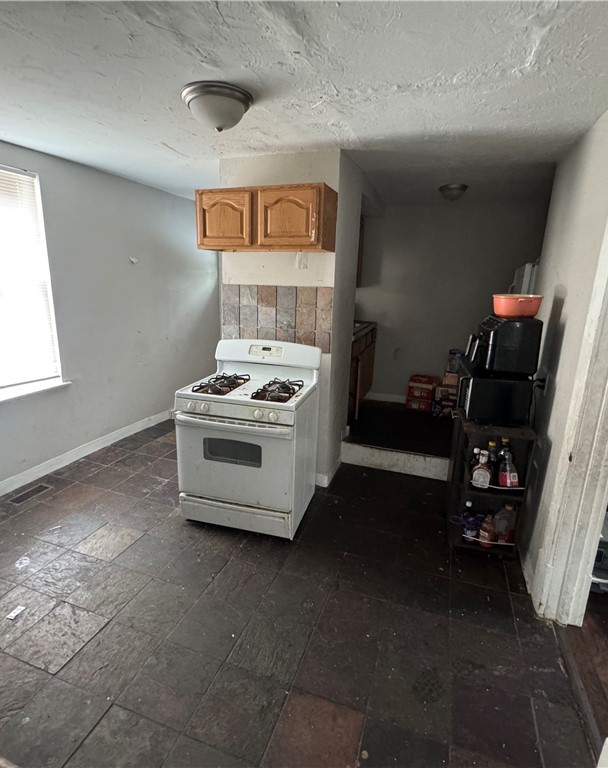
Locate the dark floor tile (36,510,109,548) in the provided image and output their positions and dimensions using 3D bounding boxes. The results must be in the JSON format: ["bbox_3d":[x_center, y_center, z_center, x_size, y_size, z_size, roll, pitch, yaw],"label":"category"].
[{"bbox_3d":[-1.494,0.942,2.658,0.302,0.010,0.302,7,16,18],"label":"dark floor tile"}]

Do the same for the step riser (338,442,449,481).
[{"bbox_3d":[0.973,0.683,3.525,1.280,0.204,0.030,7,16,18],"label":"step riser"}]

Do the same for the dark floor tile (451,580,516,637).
[{"bbox_3d":[0.925,1.156,2.154,0.303,0.010,0.303,7,15,18],"label":"dark floor tile"}]

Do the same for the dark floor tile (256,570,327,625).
[{"bbox_3d":[-0.044,1.112,2.152,0.300,0.013,0.300,6,15,18],"label":"dark floor tile"}]

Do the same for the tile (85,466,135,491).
[{"bbox_3d":[-1.577,0.763,3.318,0.302,0.010,0.302,7,16,18],"label":"tile"}]

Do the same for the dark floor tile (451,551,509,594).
[{"bbox_3d":[1.033,1.085,2.442,0.302,0.010,0.302,7,16,18],"label":"dark floor tile"}]

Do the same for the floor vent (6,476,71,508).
[{"bbox_3d":[-2.018,0.813,3.056,0.137,0.012,0.285,7,16,18],"label":"floor vent"}]

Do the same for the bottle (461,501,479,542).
[{"bbox_3d":[1.037,0.851,2.583,0.090,0.265,0.085,8,16,24],"label":"bottle"}]

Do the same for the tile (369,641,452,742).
[{"bbox_3d":[0.438,1.242,1.690,0.300,0.013,0.300,6,15,18],"label":"tile"}]

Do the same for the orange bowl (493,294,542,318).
[{"bbox_3d":[1.243,-0.453,2.428,0.262,0.125,0.260,7,15,18],"label":"orange bowl"}]

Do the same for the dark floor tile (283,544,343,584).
[{"bbox_3d":[0.056,1.044,2.429,0.300,0.013,0.300,6,15,18],"label":"dark floor tile"}]

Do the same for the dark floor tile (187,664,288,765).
[{"bbox_3d":[-0.246,1.259,1.601,0.303,0.010,0.303,7,15,18],"label":"dark floor tile"}]

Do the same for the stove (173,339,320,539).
[{"bbox_3d":[-0.353,0.343,2.769,0.760,1.175,0.660,6,15,14],"label":"stove"}]

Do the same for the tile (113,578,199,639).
[{"bbox_3d":[-0.724,1.114,2.068,0.300,0.013,0.300,6,15,18],"label":"tile"}]

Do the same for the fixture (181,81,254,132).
[{"bbox_3d":[-0.411,-1.288,1.986,0.336,0.150,0.336,2,14,0],"label":"fixture"}]

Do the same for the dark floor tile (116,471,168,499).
[{"bbox_3d":[-1.266,0.781,3.175,0.300,0.012,0.300,7,16,18],"label":"dark floor tile"}]

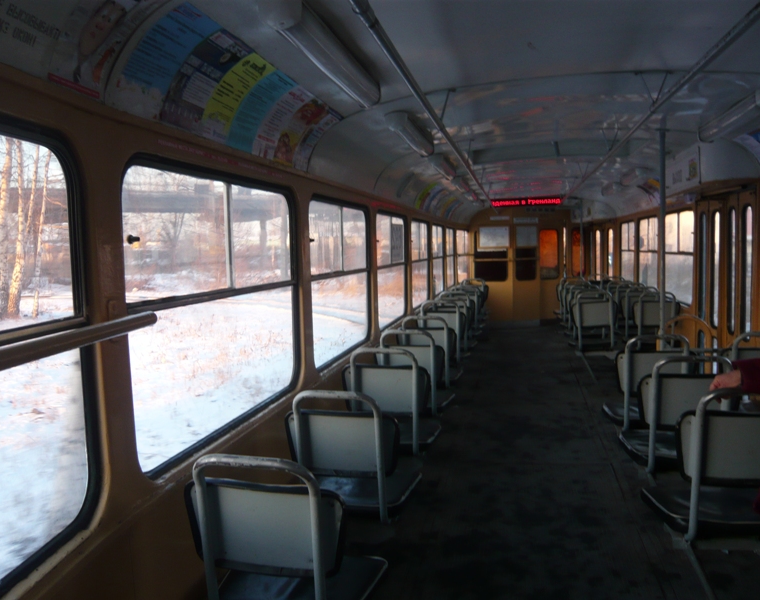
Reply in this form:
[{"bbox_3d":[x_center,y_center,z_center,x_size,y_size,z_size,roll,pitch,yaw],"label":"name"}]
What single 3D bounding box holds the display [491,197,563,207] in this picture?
[{"bbox_3d":[2.257,-1.505,9.959,1.080,0.130,0.080,-1,5,12],"label":"display"}]

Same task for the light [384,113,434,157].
[{"bbox_3d":[0.175,-0.858,3.377,0.110,0.100,0.960,-1,5,12],"label":"light"}]

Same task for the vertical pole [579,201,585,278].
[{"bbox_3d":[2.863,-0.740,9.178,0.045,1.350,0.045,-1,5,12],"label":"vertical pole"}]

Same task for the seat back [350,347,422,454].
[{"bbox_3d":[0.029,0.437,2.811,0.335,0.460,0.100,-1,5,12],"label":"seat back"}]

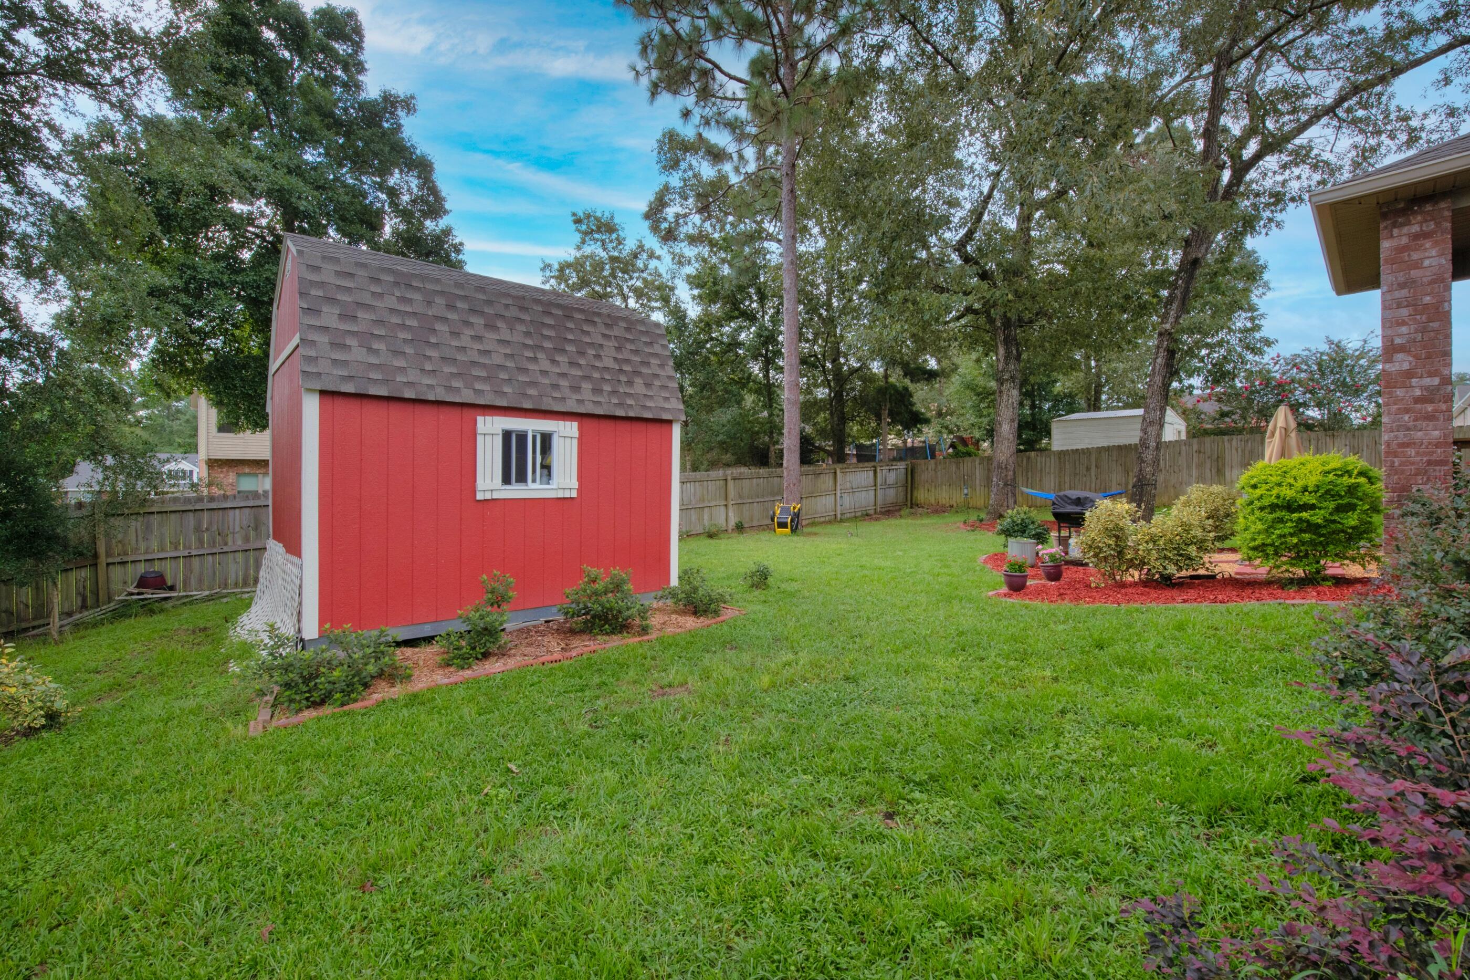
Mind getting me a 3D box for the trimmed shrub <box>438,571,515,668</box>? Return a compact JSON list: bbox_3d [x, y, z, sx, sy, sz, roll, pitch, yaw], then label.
[{"bbox_3d":[-2.200,1.080,4.870,0.600,0.790,0.600,0,0,-24],"label":"trimmed shrub"}]

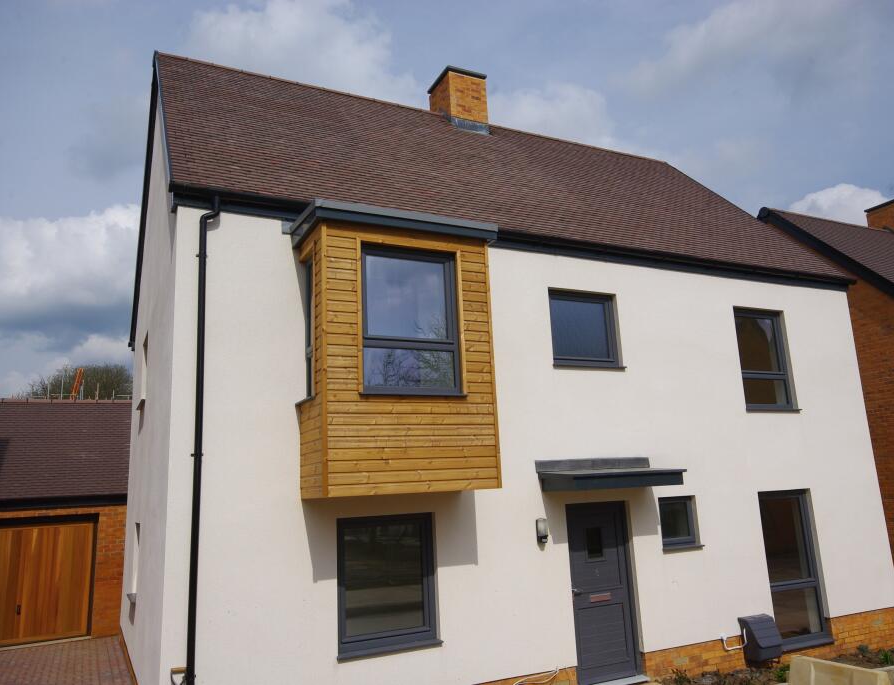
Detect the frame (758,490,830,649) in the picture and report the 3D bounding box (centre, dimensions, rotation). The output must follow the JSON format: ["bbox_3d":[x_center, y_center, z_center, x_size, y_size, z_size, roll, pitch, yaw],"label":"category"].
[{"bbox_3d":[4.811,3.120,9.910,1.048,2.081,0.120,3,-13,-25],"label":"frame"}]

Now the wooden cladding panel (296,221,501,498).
[{"bbox_3d":[-0.514,0.243,7.474,1.860,2.639,0.819,3,-13,-25],"label":"wooden cladding panel"}]

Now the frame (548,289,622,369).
[{"bbox_3d":[1.775,-0.158,9.218,1.093,1.015,0.120,3,-13,-25],"label":"frame"}]

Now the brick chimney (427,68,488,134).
[{"bbox_3d":[0.237,-4.444,13.742,0.830,1.240,0.899,3,-13,-25],"label":"brick chimney"}]

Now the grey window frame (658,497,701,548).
[{"bbox_3d":[2.971,2.314,9.208,0.638,0.623,0.120,3,-13,-25],"label":"grey window frame"}]

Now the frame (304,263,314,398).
[{"bbox_3d":[-1.366,-0.176,7.345,0.100,1.522,0.493,3,-13,-25],"label":"frame"}]

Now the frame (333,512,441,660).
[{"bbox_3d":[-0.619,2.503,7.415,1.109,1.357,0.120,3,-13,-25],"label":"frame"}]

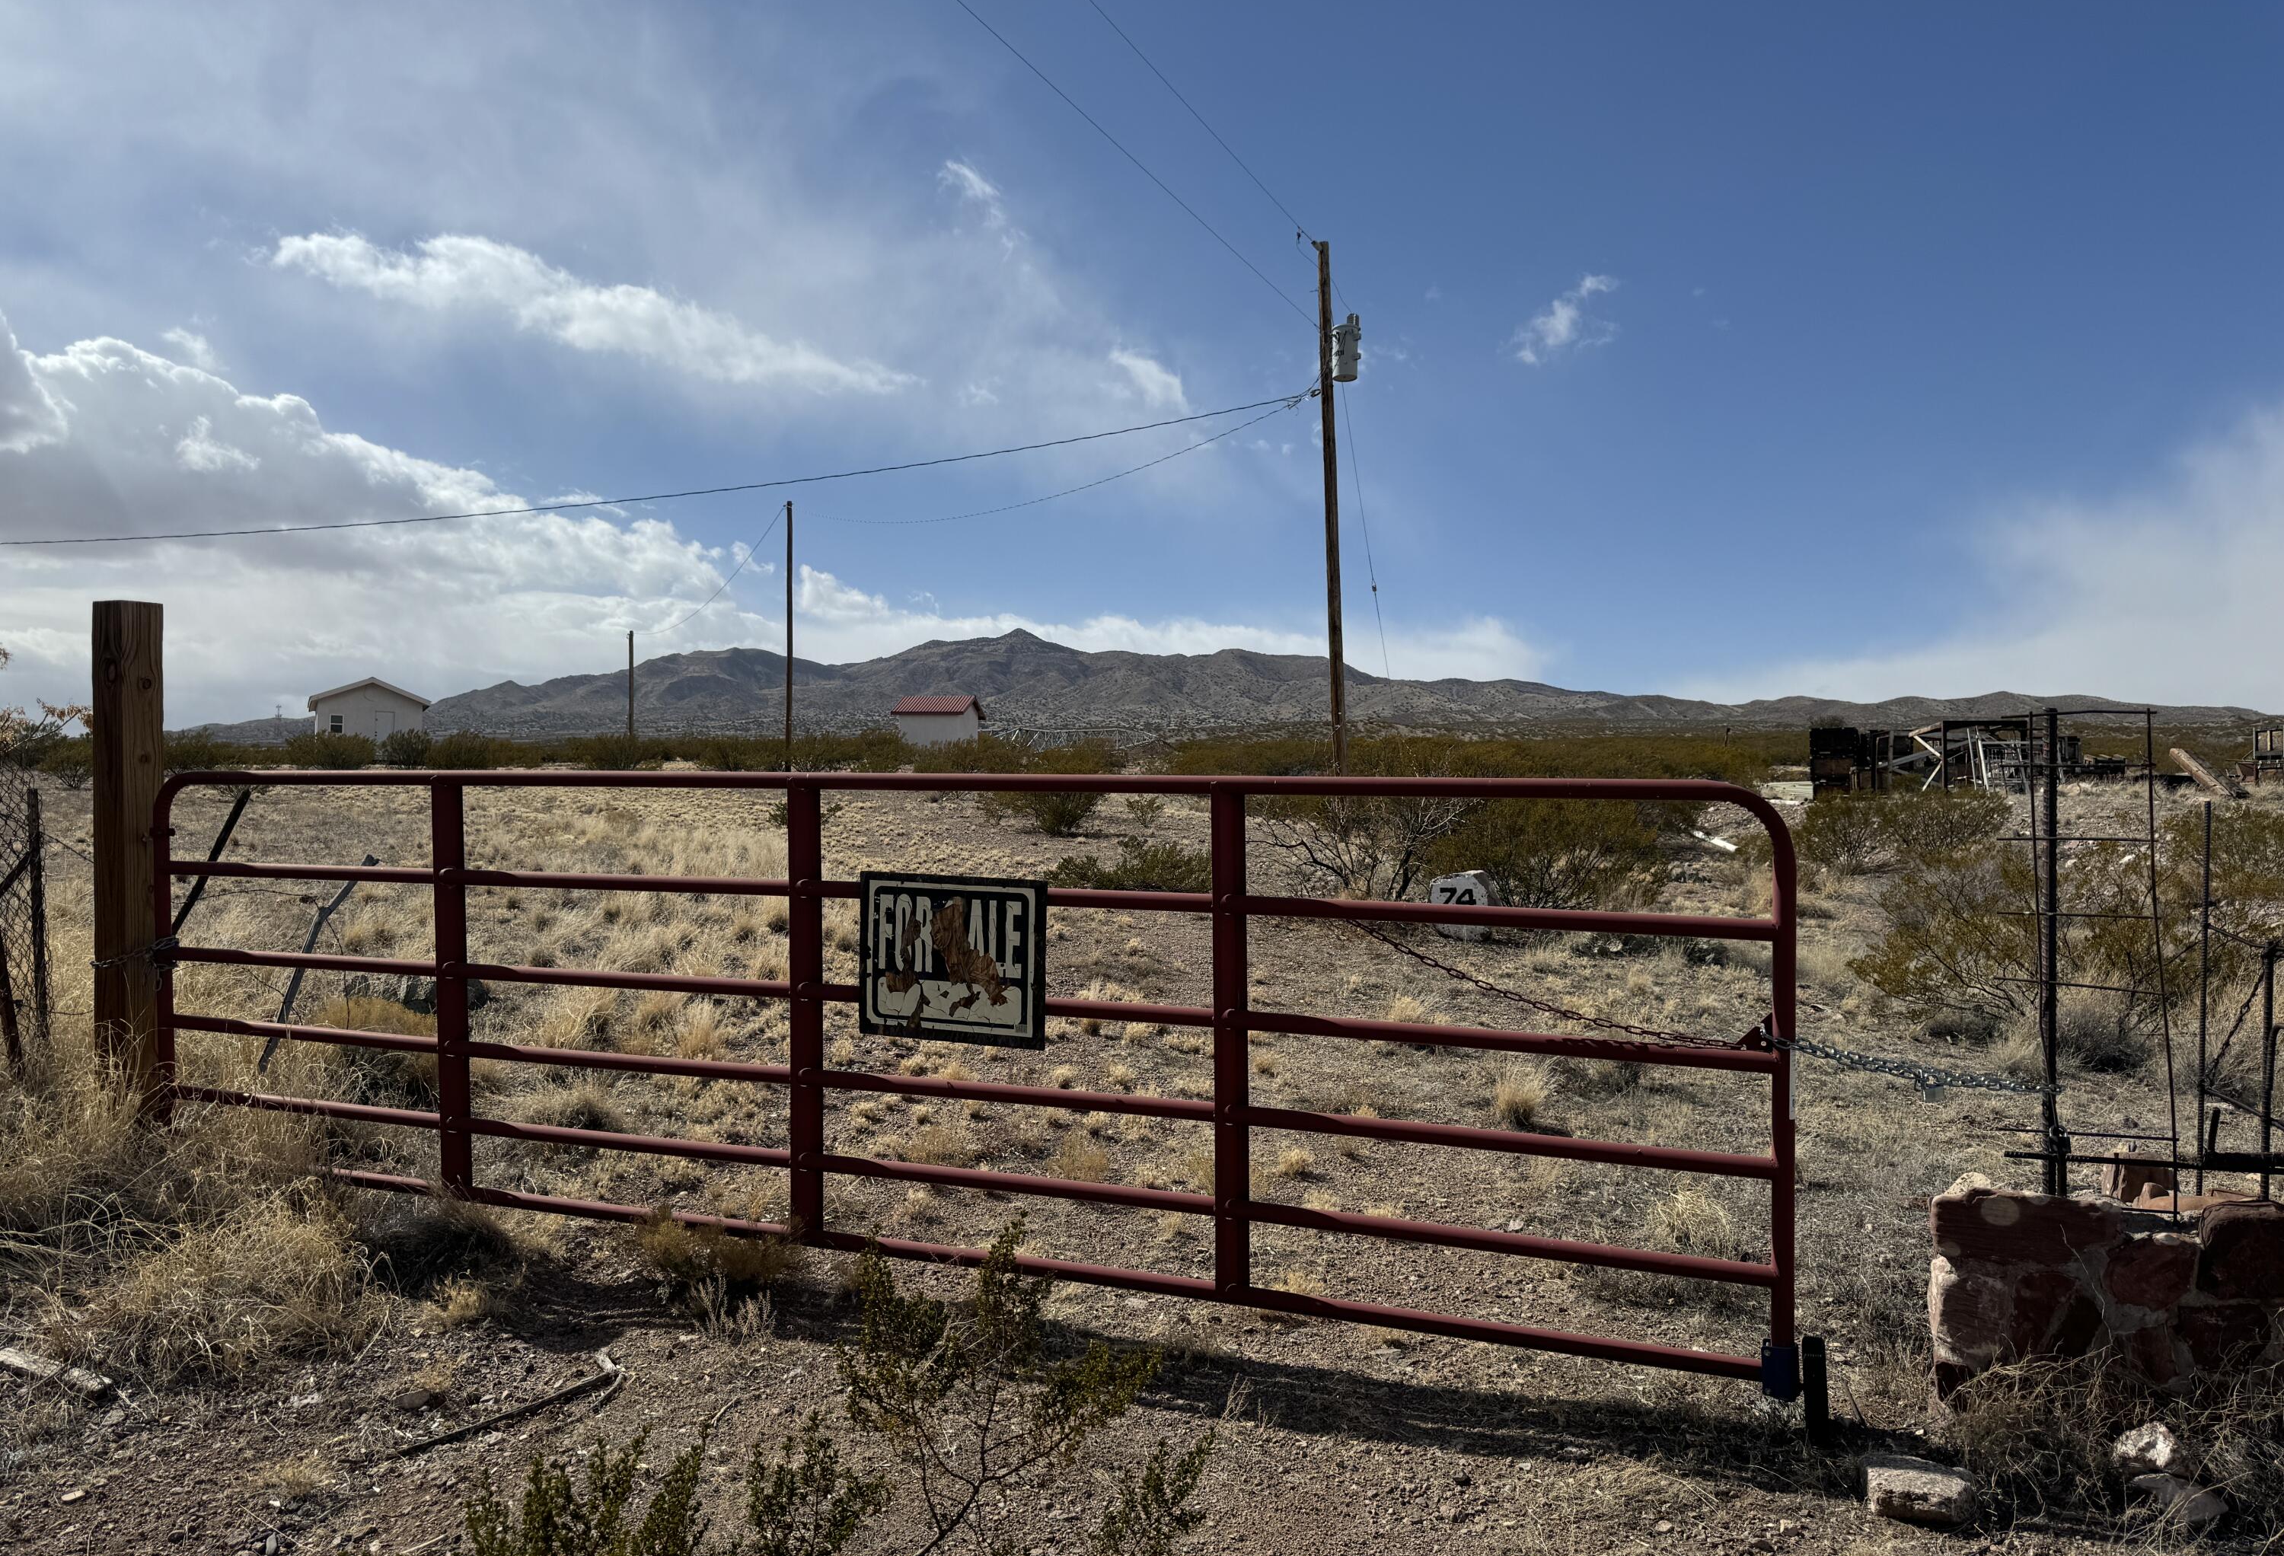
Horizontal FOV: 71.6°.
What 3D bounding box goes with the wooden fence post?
[{"bbox_3d":[-3.340,0.330,5.220,0.142,1.820,0.142,0,1,22],"label":"wooden fence post"}]

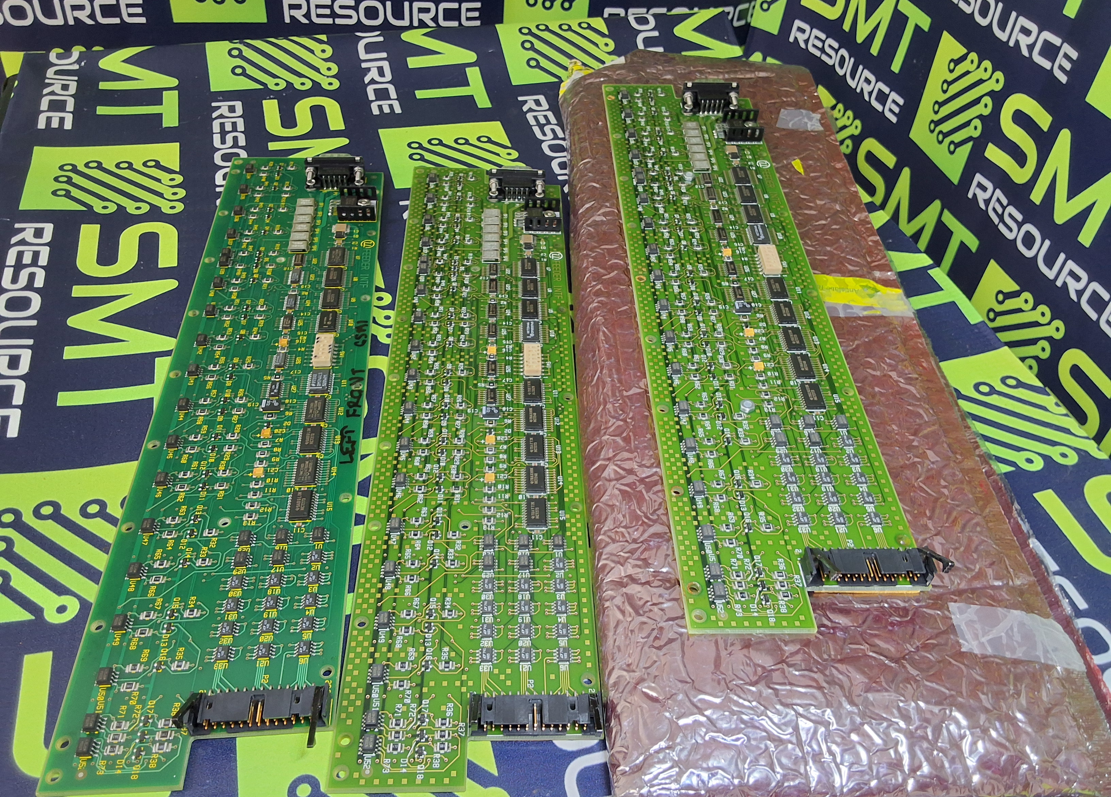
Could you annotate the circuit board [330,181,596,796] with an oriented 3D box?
[{"bbox_3d":[-0.032,-0.011,0.381,0.082,0.015,0.344,1,45,-4],"label":"circuit board"}]

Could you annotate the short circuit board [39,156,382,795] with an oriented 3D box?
[{"bbox_3d":[-0.121,-0.014,0.376,0.082,0.015,0.344,-1,46,-6],"label":"short circuit board"}]

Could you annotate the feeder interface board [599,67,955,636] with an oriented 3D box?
[{"bbox_3d":[0.077,-0.057,0.393,0.086,0.015,0.344,0,47,-4],"label":"feeder interface board"}]

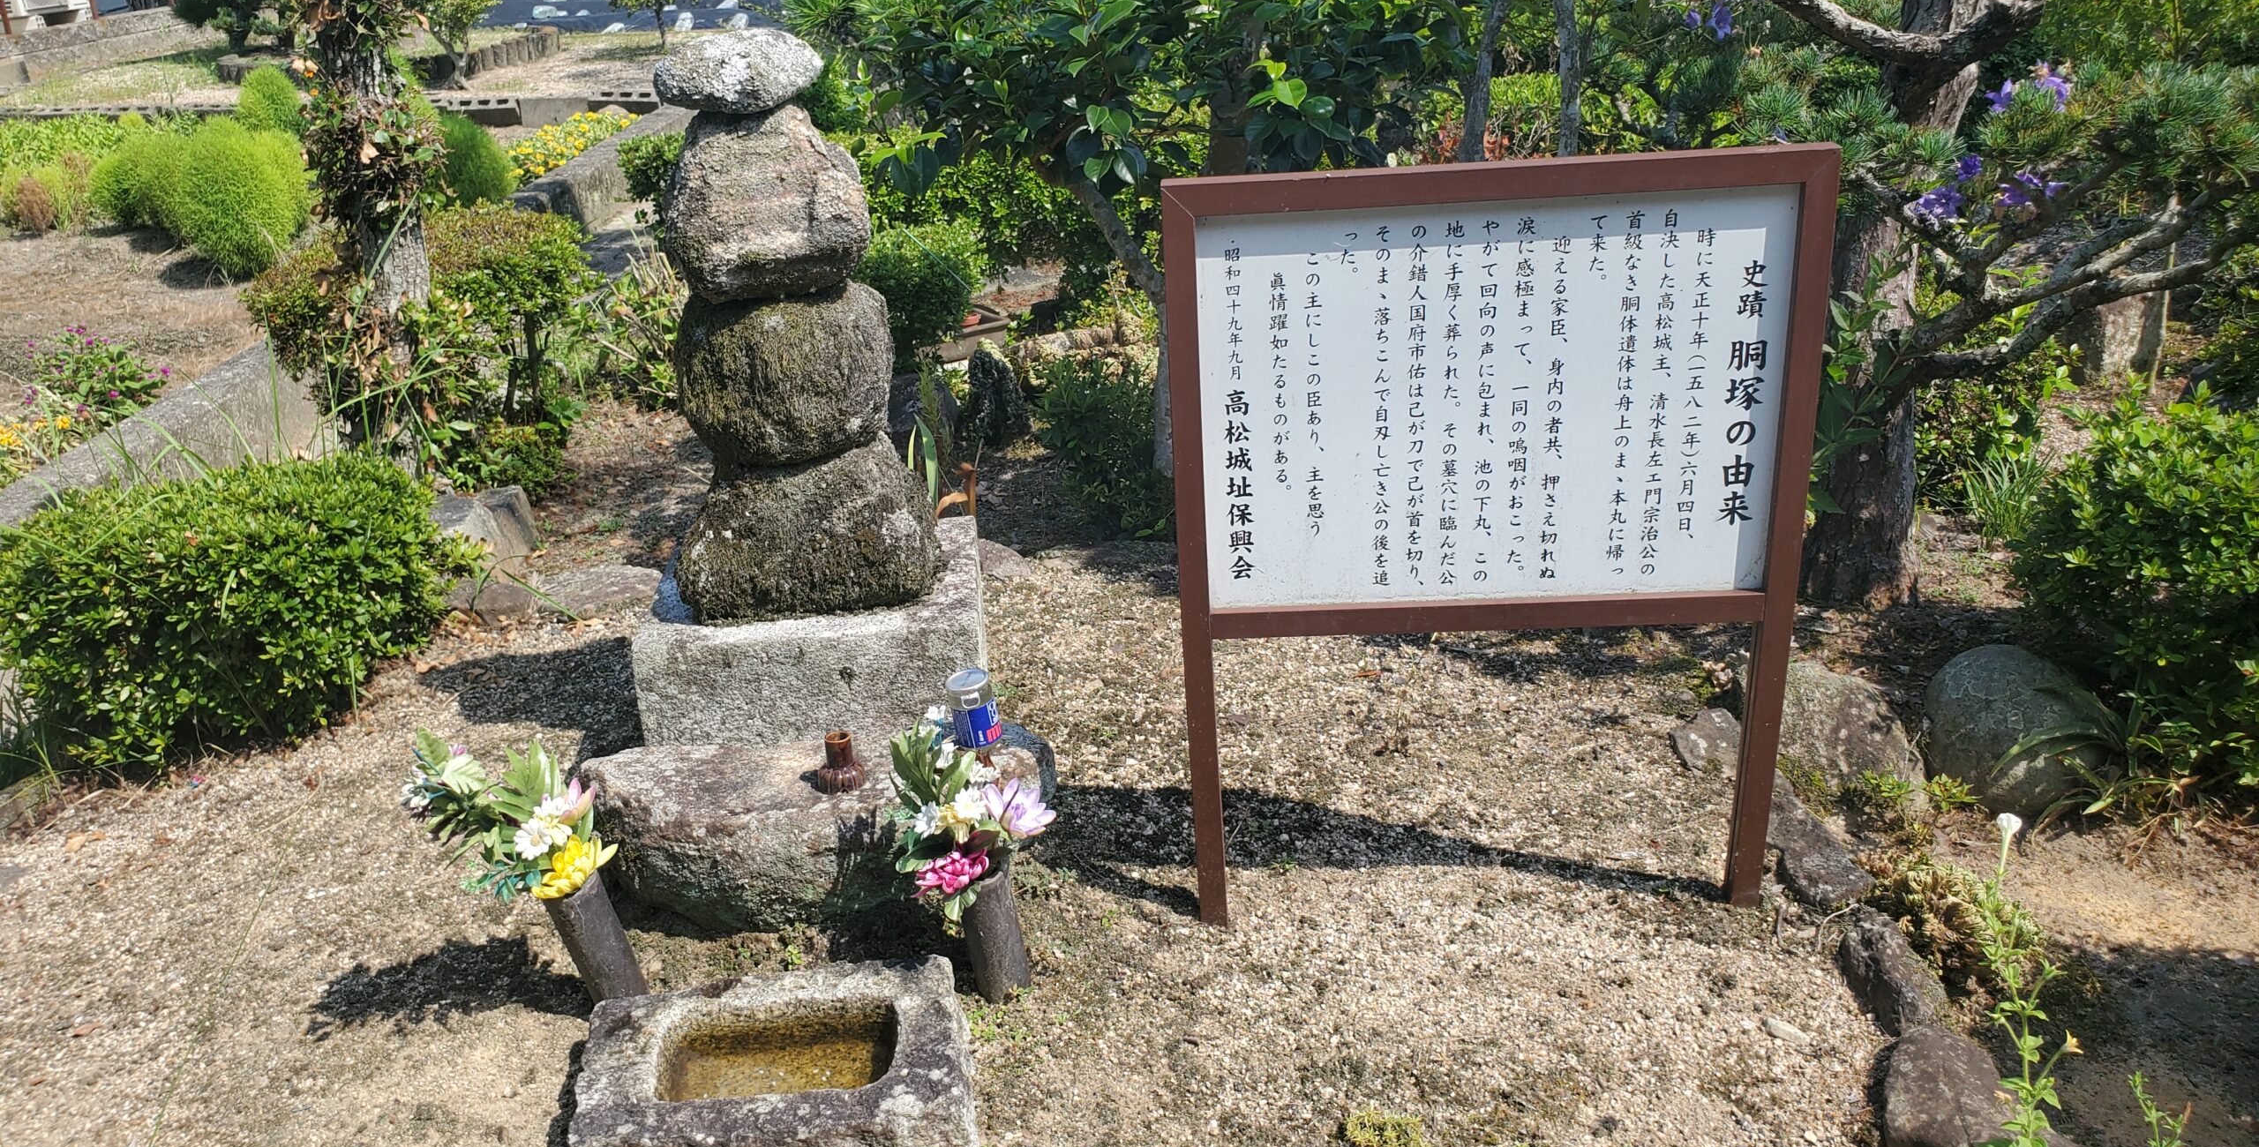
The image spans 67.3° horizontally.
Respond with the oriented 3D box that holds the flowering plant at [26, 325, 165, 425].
[{"bbox_3d":[-2.307,-0.443,3.790,0.290,0.230,0.270,-4,24,0],"label":"flowering plant"}]

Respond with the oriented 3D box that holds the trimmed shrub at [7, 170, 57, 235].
[{"bbox_3d":[-3.856,-1.309,5.967,0.150,0.225,0.145,-4,24,0],"label":"trimmed shrub"}]

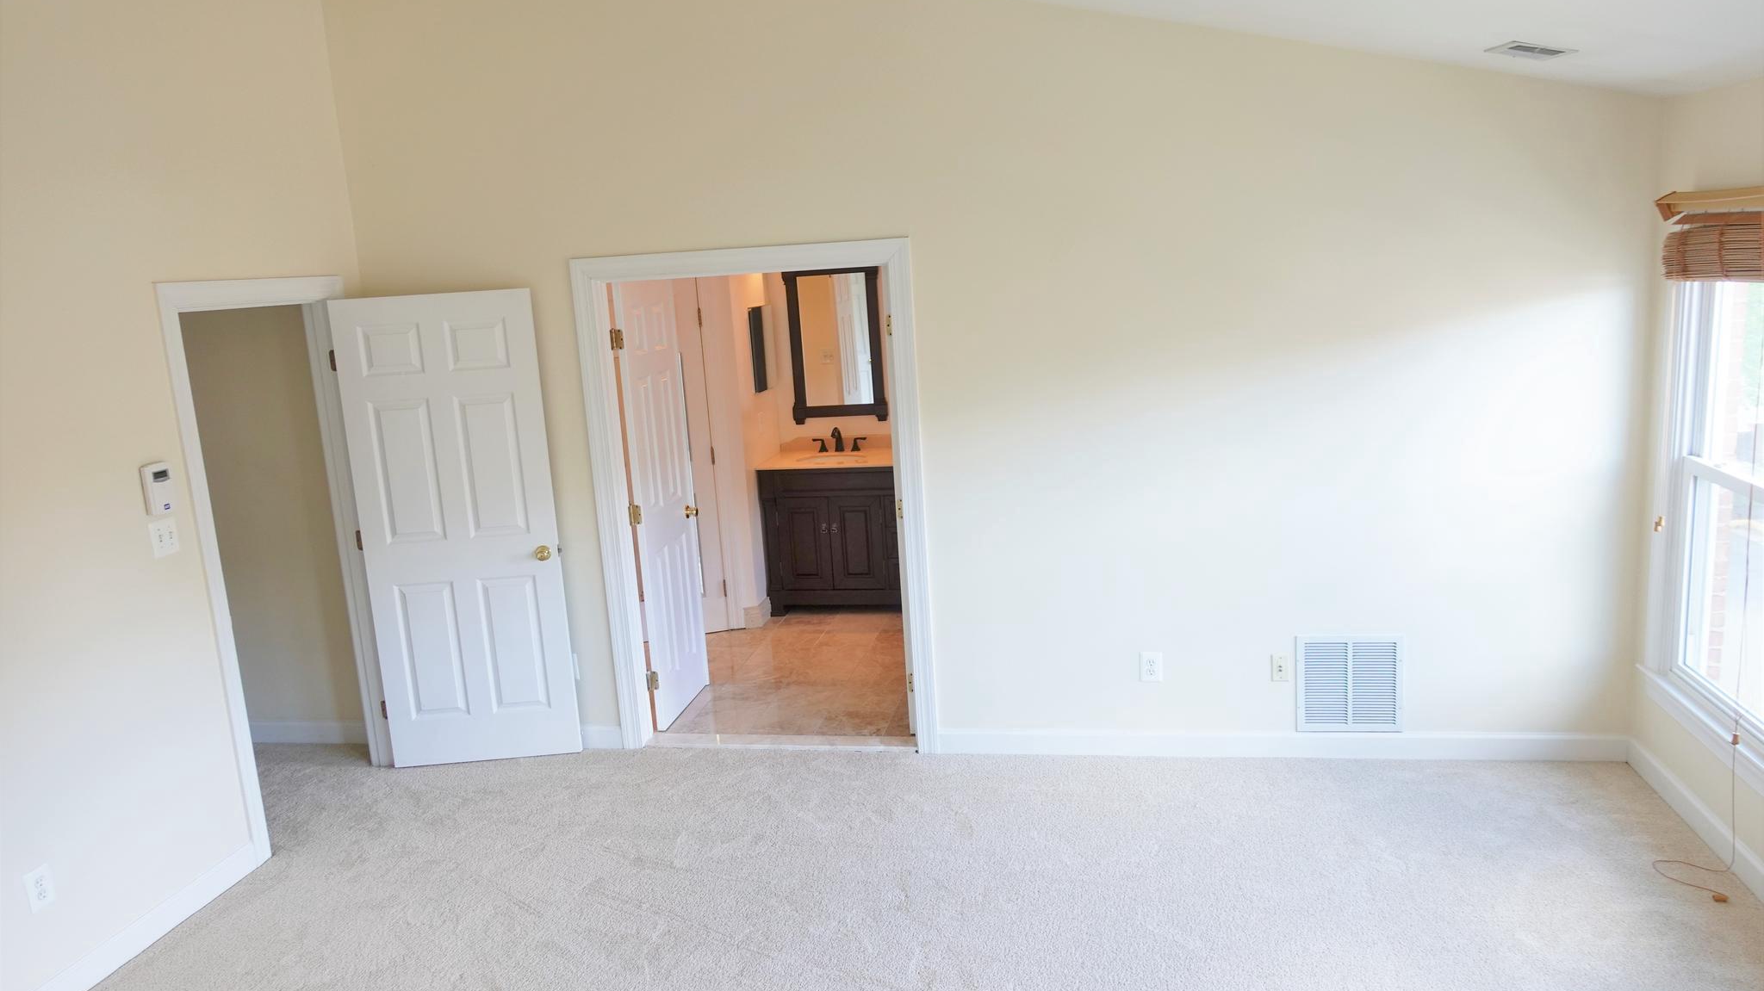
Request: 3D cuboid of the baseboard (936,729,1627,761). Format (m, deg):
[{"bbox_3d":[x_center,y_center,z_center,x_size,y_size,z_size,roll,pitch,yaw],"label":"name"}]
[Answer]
[{"bbox_3d":[1.549,1.011,4.745,2.658,0.104,0.016,-2,11,11],"label":"baseboard"}]

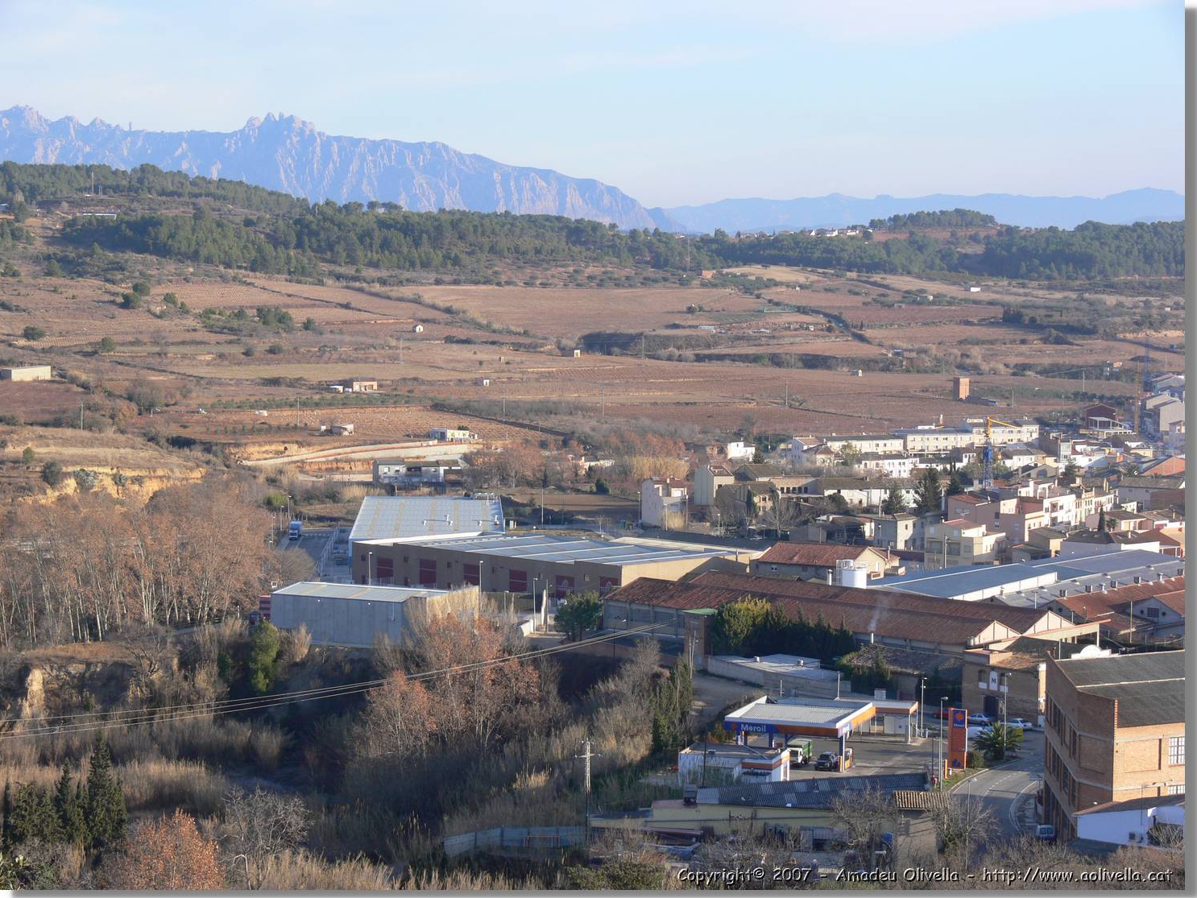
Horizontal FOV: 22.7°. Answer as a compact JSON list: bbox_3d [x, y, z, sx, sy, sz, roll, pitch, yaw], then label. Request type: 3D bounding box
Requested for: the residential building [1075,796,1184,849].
[{"bbox_3d":[54.830,36.350,296.040,11.500,4.400,9.000,3,5,37],"label":"residential building"}]

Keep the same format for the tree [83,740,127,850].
[{"bbox_3d":[-44.987,31.336,271.673,3.600,10.400,3.600,0,4,0],"label":"tree"}]

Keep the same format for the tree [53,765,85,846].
[{"bbox_3d":[-51.360,34.630,290.000,3.100,7.800,3.100,0,4,0],"label":"tree"}]

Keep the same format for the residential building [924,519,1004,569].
[{"bbox_3d":[71.570,18.290,582.310,11.200,9.200,10.500,4,5,42],"label":"residential building"}]

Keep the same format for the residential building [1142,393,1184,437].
[{"bbox_3d":[188.651,-11.000,991.961,12.500,13.500,10.500,-2,4,-25],"label":"residential building"}]

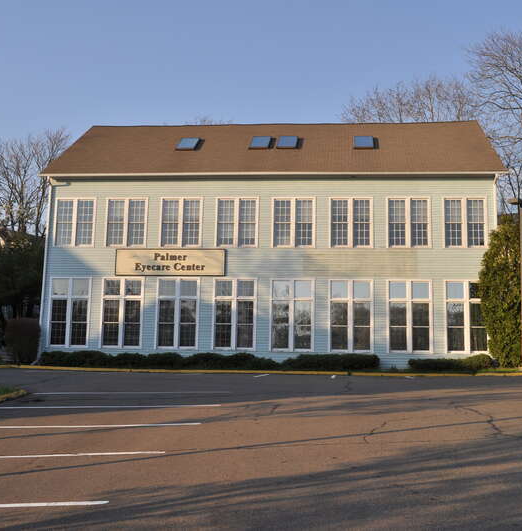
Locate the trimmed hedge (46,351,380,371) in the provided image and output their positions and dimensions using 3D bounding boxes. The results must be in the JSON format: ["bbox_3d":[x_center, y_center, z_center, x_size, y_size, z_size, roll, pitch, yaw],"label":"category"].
[{"bbox_3d":[-1.965,3.365,25.973,12.205,0.598,0.950,0,-9,6],"label":"trimmed hedge"}]

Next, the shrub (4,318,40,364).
[{"bbox_3d":[-8.969,2.856,27.468,1.361,1.735,1.300,0,-9,6],"label":"shrub"}]

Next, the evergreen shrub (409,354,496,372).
[{"bbox_3d":[6.507,3.331,25.157,2.900,0.512,0.950,0,-9,6],"label":"evergreen shrub"}]

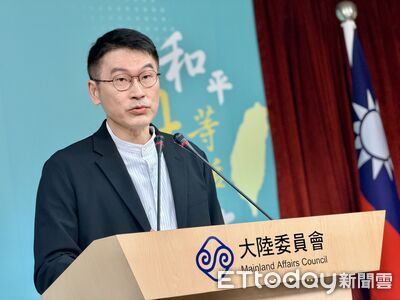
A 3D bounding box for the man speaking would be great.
[{"bbox_3d":[-0.095,0.565,2.740,0.550,1.730,0.430,-5,-3,-28],"label":"man speaking"}]

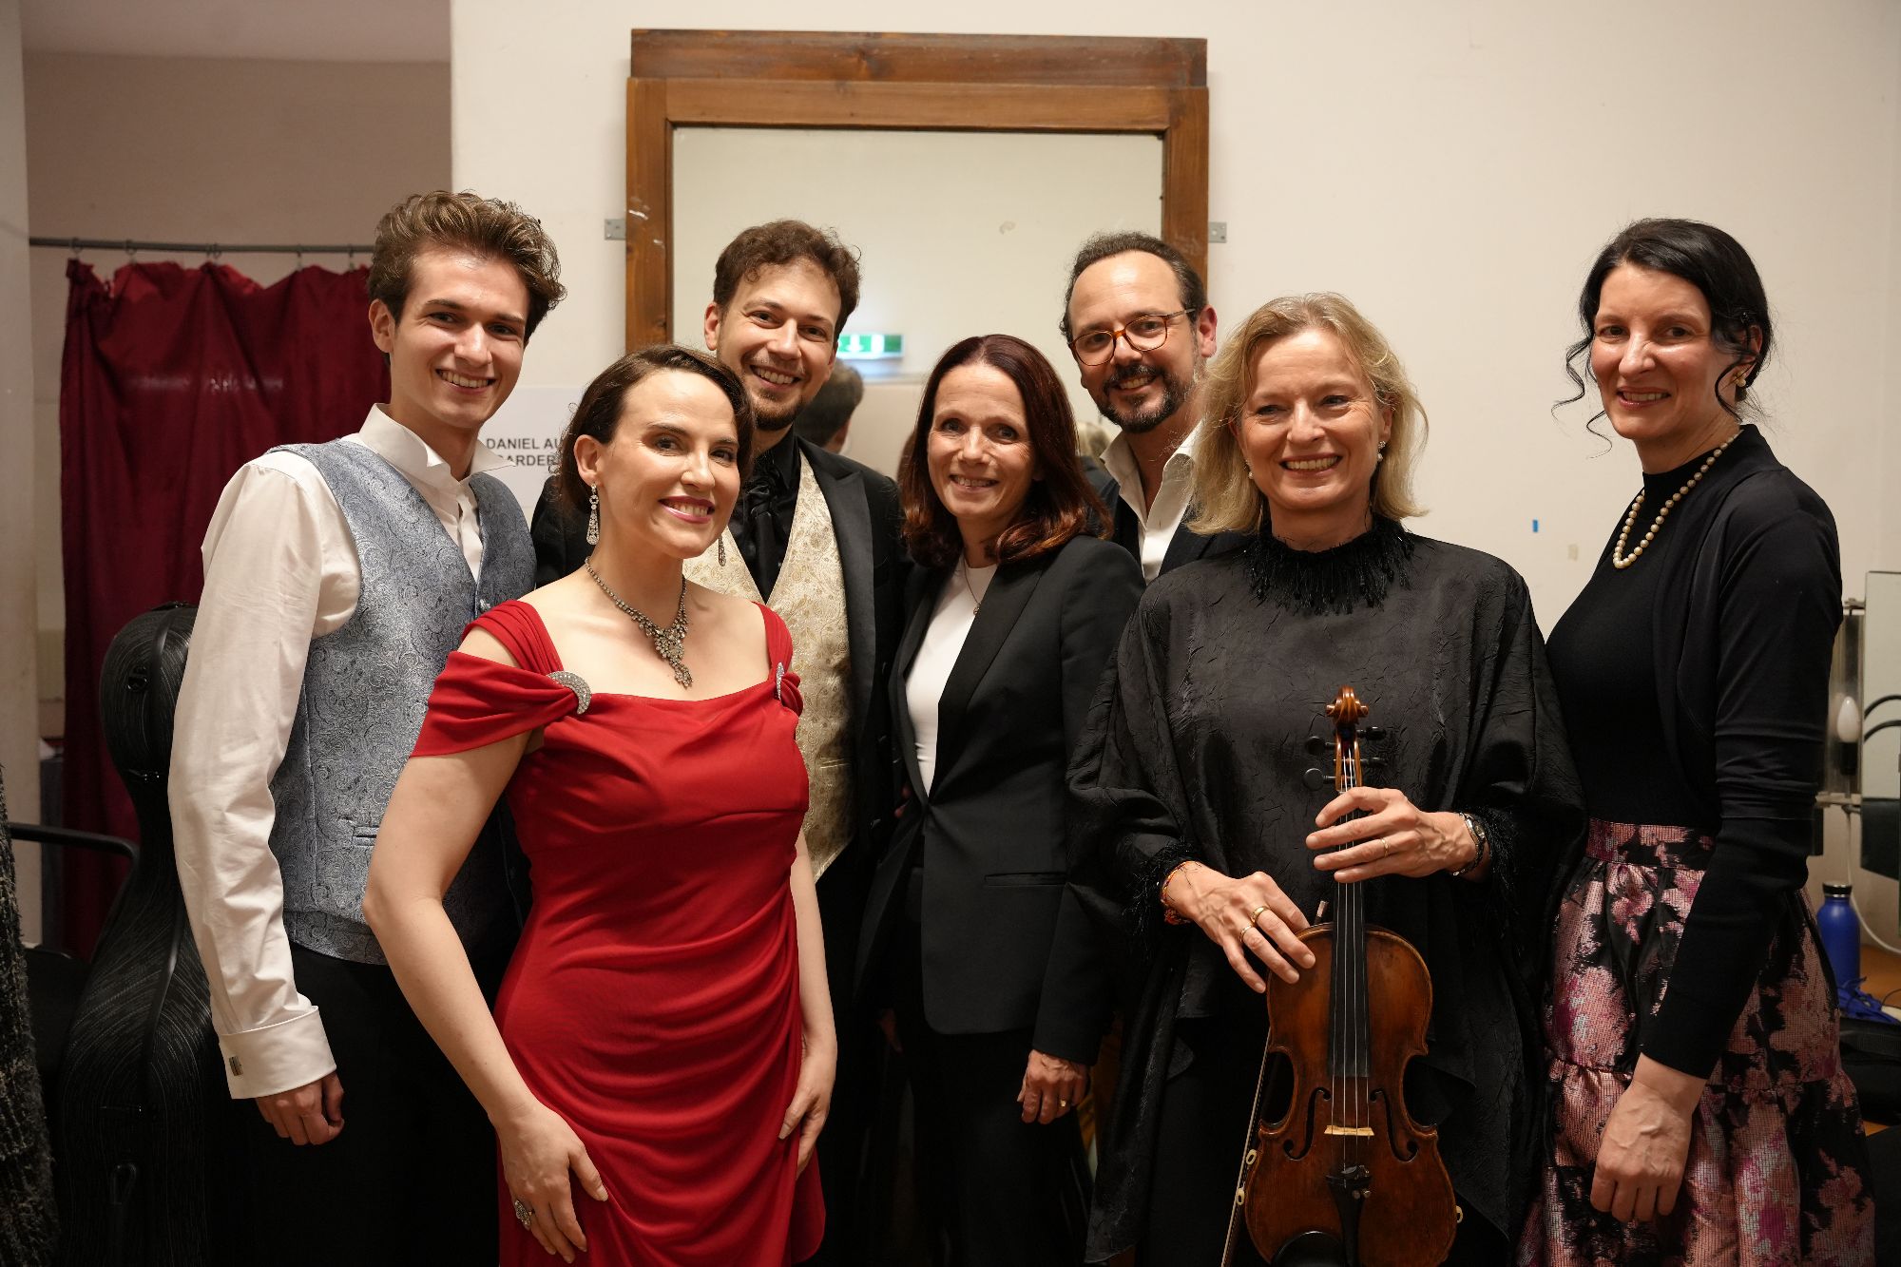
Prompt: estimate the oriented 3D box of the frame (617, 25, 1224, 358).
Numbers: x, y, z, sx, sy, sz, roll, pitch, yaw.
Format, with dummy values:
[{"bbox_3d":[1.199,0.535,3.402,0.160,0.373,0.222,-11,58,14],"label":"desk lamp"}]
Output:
[{"bbox_3d":[-0.056,0.111,2.967,0.920,2.100,0.050,0,2,-3],"label":"frame"}]

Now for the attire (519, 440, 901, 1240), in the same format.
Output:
[{"bbox_3d":[-0.268,0.549,2.254,0.560,1.570,0.360,0,2,-20],"label":"attire"}]

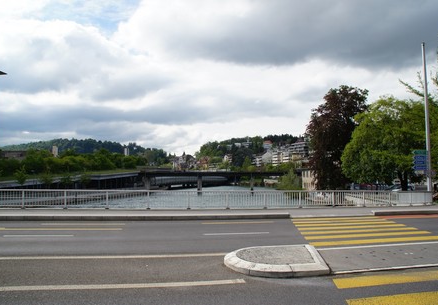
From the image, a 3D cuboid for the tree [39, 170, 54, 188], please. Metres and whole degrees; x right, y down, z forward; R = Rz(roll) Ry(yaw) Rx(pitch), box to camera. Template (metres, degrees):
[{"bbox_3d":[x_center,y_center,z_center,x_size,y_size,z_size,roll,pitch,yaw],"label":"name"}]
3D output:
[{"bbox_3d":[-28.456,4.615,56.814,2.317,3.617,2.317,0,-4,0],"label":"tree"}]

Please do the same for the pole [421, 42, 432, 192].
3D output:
[{"bbox_3d":[14.290,-2.096,23.725,0.287,11.194,0.287,0,-4,0],"label":"pole"}]

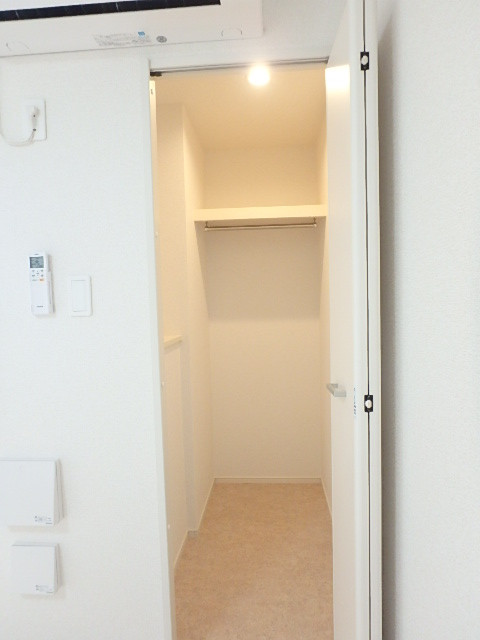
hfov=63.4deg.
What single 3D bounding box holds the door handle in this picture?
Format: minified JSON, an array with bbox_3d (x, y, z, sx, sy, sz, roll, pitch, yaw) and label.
[{"bbox_3d":[0.240,0.175,0.967,0.029,0.013,0.097,-2,4,2],"label":"door handle"}]

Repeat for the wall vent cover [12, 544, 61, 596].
[{"bbox_3d":[-0.630,0.761,1.190,0.140,0.140,0.034,-1,4,4],"label":"wall vent cover"}]

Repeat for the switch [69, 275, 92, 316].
[{"bbox_3d":[-0.468,-0.071,1.137,0.070,0.120,0.011,-1,4,4],"label":"switch"}]

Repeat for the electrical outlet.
[{"bbox_3d":[-0.590,-0.574,1.113,0.071,0.120,0.013,-1,4,4],"label":"electrical outlet"}]

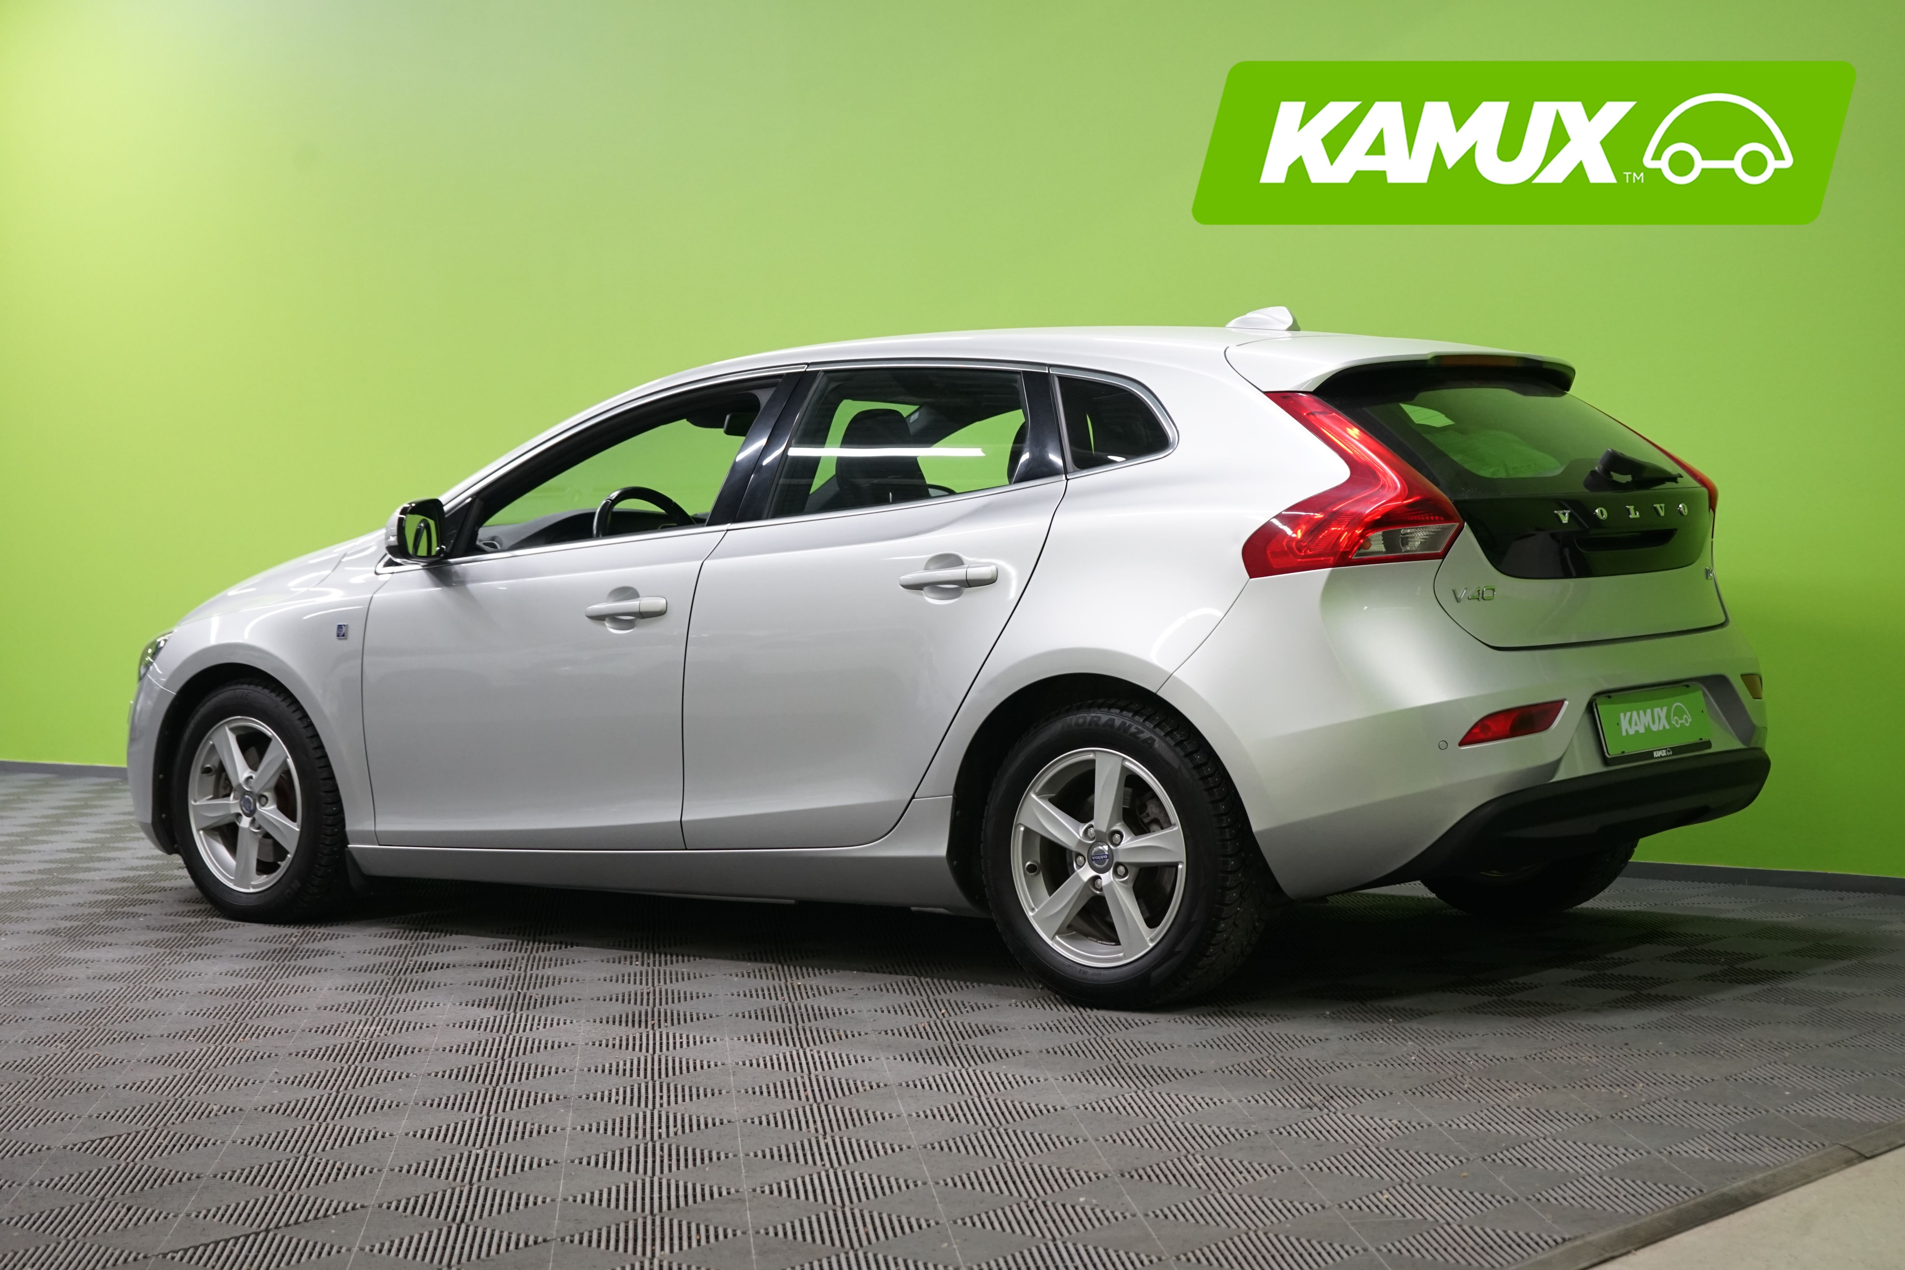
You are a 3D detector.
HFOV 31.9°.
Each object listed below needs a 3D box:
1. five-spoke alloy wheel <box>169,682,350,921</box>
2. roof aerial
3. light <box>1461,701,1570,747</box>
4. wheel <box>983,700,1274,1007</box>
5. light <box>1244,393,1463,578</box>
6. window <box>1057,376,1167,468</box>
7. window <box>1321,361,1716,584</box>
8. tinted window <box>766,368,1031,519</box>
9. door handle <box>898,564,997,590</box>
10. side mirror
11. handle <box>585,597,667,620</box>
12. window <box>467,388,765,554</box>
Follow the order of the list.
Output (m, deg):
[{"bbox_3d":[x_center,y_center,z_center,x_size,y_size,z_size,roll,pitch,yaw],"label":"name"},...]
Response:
[{"bbox_3d":[-1.697,0.411,8.330,0.630,0.630,0.215,1,3,40],"label":"five-spoke alloy wheel"},{"bbox_3d":[0.680,-0.695,7.372,0.180,0.057,0.066,1,3,39],"label":"roof aerial"},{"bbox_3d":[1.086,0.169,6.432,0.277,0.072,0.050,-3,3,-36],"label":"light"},{"bbox_3d":[0.353,0.438,6.724,0.632,0.632,0.210,1,3,39],"label":"wheel"},{"bbox_3d":[0.743,-0.295,6.488,0.440,0.370,0.290,1,3,39],"label":"light"},{"bbox_3d":[0.322,-0.425,6.687,0.300,0.205,0.060,0,-18,36],"label":"window"},{"bbox_3d":[1.242,-0.358,6.936,1.080,0.555,0.147,-5,-38,-51],"label":"window"},{"bbox_3d":[-0.103,-0.405,7.005,0.646,0.333,0.060,0,-19,38],"label":"tinted window"},{"bbox_3d":[-0.008,-0.118,6.832,0.255,0.046,0.050,1,3,39],"label":"door handle"},{"bbox_3d":[-1.238,-0.241,7.718,0.130,0.152,0.195,1,3,40],"label":"side mirror"},{"bbox_3d":[-0.715,-0.059,7.333,0.243,0.046,0.052,1,3,40],"label":"handle"},{"bbox_3d":[-0.761,-0.362,7.529,0.839,0.378,0.060,1,-19,41],"label":"window"}]

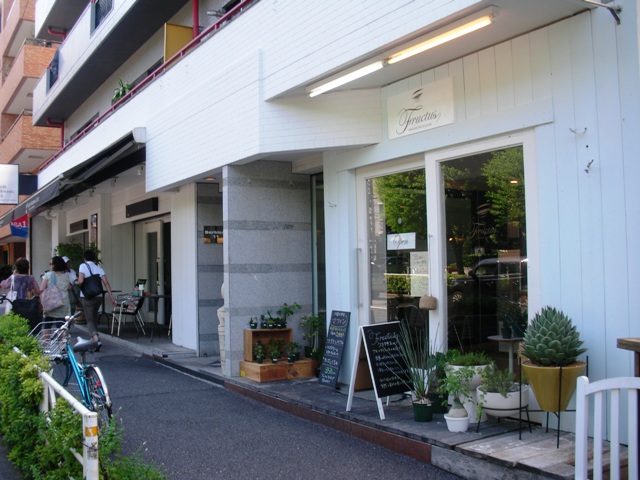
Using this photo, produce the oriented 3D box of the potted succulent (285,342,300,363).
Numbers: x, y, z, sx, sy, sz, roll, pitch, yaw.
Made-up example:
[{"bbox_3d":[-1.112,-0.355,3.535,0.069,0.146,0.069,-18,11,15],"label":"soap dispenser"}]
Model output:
[{"bbox_3d":[-0.316,1.293,7.650,0.169,0.223,0.170,0,-3,-33],"label":"potted succulent"}]

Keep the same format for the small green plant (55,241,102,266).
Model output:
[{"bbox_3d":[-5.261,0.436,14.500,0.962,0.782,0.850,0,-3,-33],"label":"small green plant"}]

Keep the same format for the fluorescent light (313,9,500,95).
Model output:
[{"bbox_3d":[0.514,-1.479,5.586,0.110,0.100,2.460,0,-3,-33],"label":"fluorescent light"}]

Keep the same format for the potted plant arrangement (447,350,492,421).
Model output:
[{"bbox_3d":[1.216,1.187,5.395,0.397,0.584,0.390,-2,-2,13],"label":"potted plant arrangement"}]

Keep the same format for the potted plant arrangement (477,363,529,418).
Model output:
[{"bbox_3d":[1.405,1.156,5.097,0.398,0.409,0.390,-2,-2,15],"label":"potted plant arrangement"}]

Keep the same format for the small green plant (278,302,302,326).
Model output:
[{"bbox_3d":[-0.392,0.939,8.282,0.270,0.300,0.240,-1,-3,-3],"label":"small green plant"}]

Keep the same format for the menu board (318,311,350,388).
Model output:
[{"bbox_3d":[0.157,1.159,7.092,0.030,0.797,0.373,16,-10,-28],"label":"menu board"}]

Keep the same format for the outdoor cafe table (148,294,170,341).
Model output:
[{"bbox_3d":[-2.900,1.372,11.839,0.700,0.740,0.700,0,-3,-34],"label":"outdoor cafe table"}]

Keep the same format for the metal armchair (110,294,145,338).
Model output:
[{"bbox_3d":[-3.424,1.350,11.900,0.520,0.730,0.530,1,-3,-34],"label":"metal armchair"}]

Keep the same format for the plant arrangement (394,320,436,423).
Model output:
[{"bbox_3d":[0.776,1.057,5.350,0.355,0.795,0.380,-1,-2,0],"label":"plant arrangement"}]

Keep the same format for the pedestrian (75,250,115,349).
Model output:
[{"bbox_3d":[-3.575,0.972,10.600,0.580,1.610,0.480,0,-3,-27],"label":"pedestrian"}]

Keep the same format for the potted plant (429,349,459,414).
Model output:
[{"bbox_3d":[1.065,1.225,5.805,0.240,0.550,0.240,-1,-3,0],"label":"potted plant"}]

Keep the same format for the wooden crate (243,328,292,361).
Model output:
[{"bbox_3d":[-0.606,1.243,7.921,0.500,0.345,0.180,0,-2,-28],"label":"wooden crate"}]

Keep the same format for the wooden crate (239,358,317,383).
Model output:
[{"bbox_3d":[-0.508,1.496,7.673,0.670,0.180,0.480,0,-3,-33],"label":"wooden crate"}]

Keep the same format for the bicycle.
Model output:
[{"bbox_3d":[-2.118,1.174,5.779,0.570,1.060,1.720,0,-3,-33],"label":"bicycle"}]

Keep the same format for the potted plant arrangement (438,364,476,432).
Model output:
[{"bbox_3d":[1.033,1.191,5.000,0.263,0.495,0.270,-1,-2,0],"label":"potted plant arrangement"}]

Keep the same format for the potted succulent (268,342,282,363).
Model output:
[{"bbox_3d":[-0.511,1.286,7.594,0.165,0.234,0.140,-1,-2,-4],"label":"potted succulent"}]

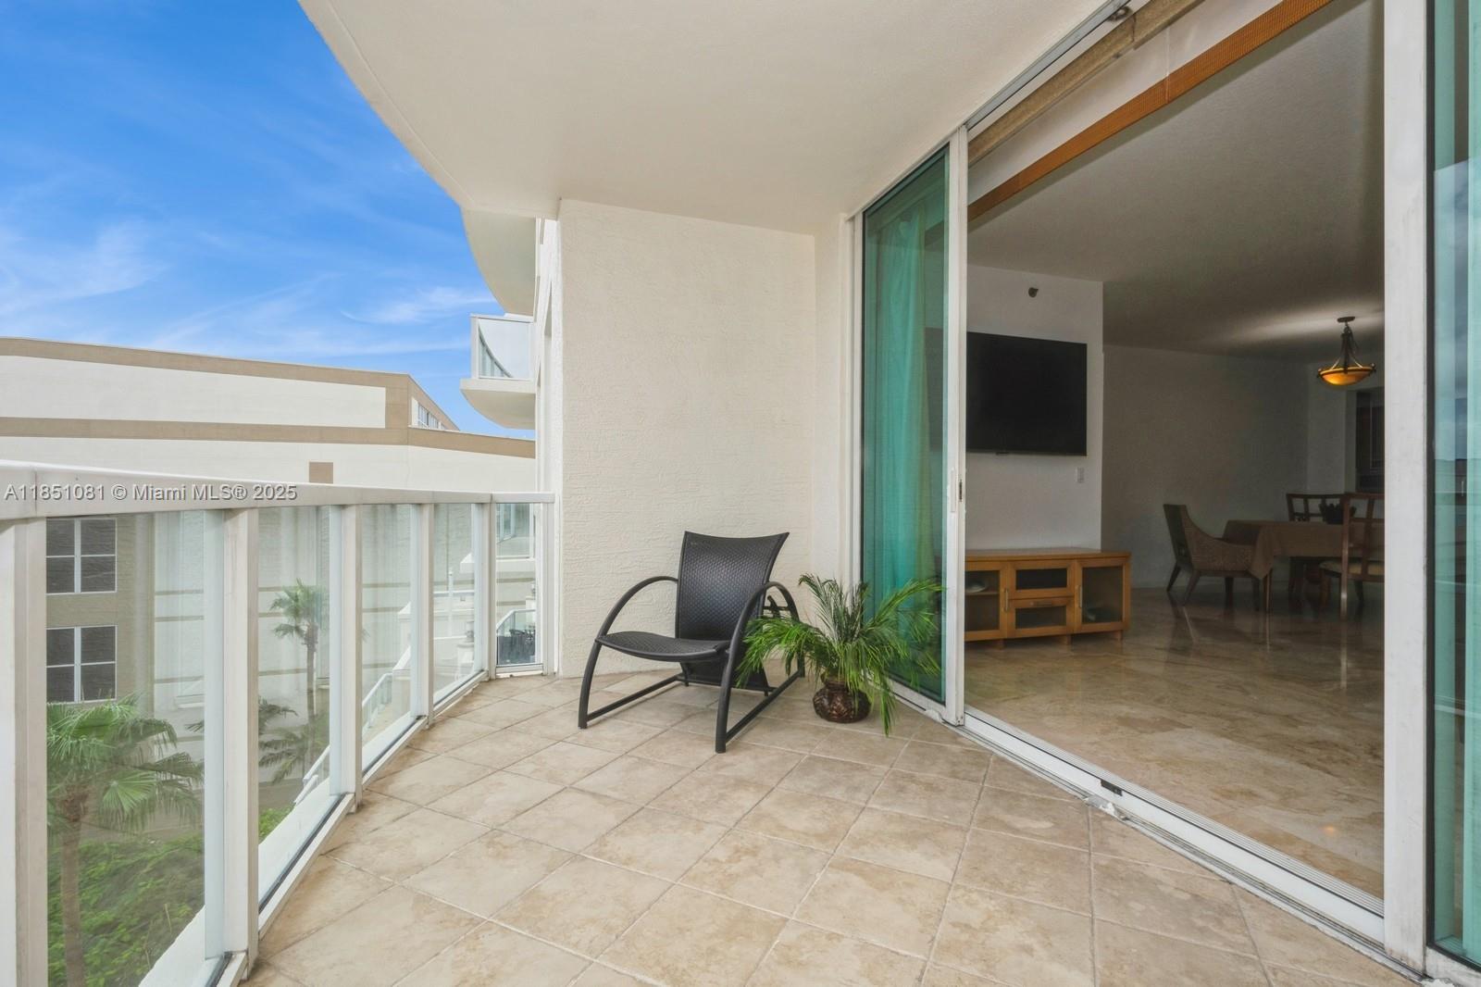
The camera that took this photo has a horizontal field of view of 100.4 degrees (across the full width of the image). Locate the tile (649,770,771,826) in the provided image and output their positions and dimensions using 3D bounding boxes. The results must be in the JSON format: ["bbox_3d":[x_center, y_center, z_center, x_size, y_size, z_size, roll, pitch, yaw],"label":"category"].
[{"bbox_3d":[-0.097,1.041,2.107,0.318,0.010,0.318,0,-1,26],"label":"tile"}]

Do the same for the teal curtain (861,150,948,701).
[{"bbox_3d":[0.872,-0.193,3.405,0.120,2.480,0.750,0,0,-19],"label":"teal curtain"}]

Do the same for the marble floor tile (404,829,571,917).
[{"bbox_3d":[-0.680,1.034,1.691,0.318,0.010,0.318,0,-1,26],"label":"marble floor tile"}]

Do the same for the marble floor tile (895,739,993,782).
[{"bbox_3d":[0.799,1.050,2.415,0.318,0.010,0.318,0,-1,26],"label":"marble floor tile"}]

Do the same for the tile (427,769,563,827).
[{"bbox_3d":[-0.821,1.036,2.095,0.318,0.010,0.318,0,-1,26],"label":"tile"}]

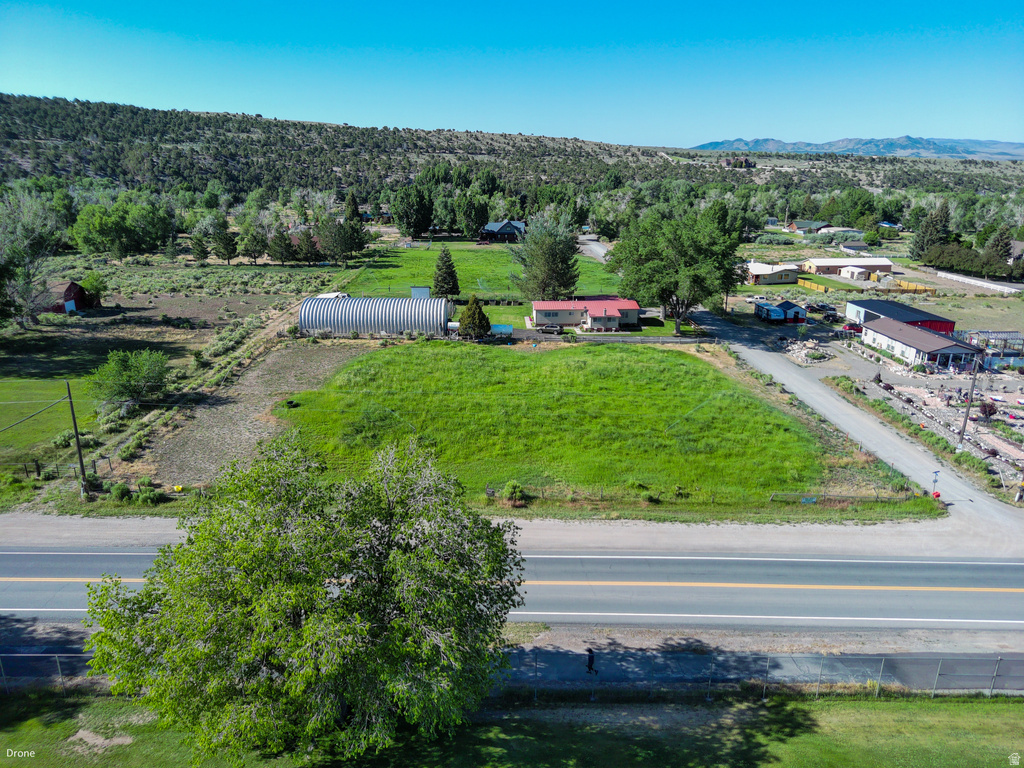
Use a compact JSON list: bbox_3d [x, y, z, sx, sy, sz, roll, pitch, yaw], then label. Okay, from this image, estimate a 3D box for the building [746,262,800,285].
[{"bbox_3d":[64.947,-28.029,172.227,12.000,4.300,11.000,1,17,2],"label":"building"}]

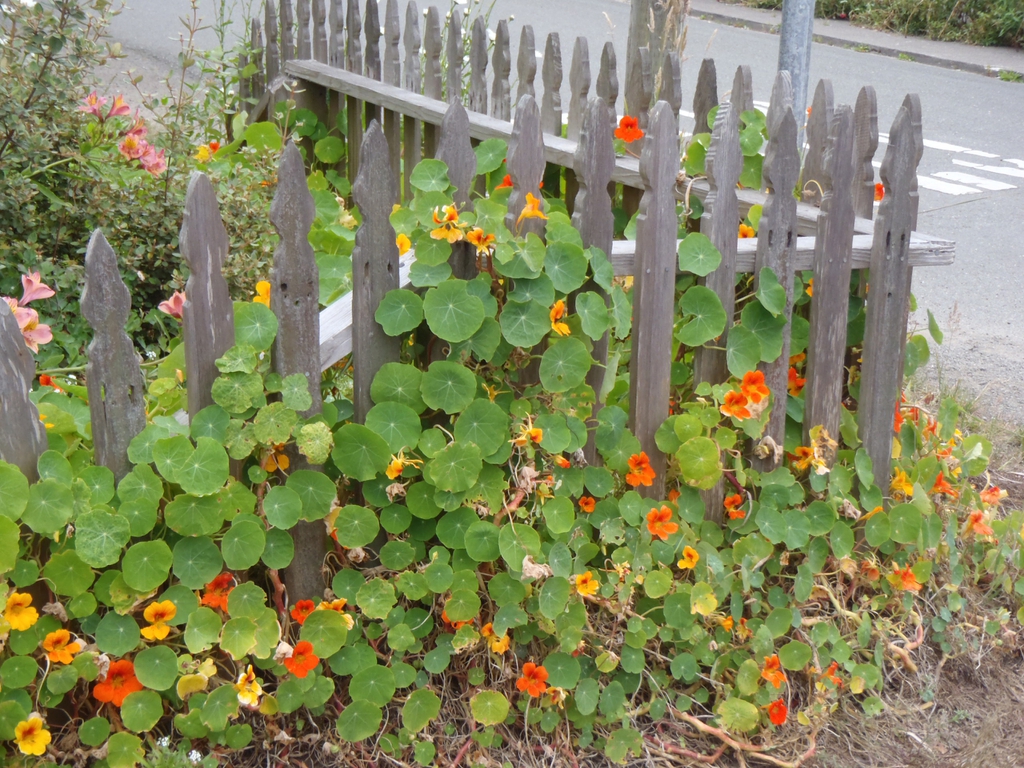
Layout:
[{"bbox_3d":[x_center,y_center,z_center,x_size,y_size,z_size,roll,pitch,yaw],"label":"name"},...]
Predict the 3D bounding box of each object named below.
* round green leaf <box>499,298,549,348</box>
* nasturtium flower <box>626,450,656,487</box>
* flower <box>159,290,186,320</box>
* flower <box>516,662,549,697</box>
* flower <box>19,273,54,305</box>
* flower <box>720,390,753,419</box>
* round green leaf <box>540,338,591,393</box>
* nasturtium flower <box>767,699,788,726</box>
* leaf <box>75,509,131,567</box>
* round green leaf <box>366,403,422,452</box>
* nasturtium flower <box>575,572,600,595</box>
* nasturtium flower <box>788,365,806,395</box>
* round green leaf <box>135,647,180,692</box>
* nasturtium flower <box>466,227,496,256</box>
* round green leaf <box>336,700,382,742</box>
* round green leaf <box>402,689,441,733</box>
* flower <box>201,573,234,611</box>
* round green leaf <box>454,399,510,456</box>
[{"bbox_3d":[0.020,-0.098,2.900,0.080,0.080,0.020,3,-2,7],"label":"round green leaf"},{"bbox_3d":[0.202,0.136,2.837,0.051,0.057,0.040,-3,-5,-12],"label":"nasturtium flower"},{"bbox_3d":[-0.633,-0.147,3.360,0.065,0.060,0.055,19,-15,42],"label":"flower"},{"bbox_3d":[0.031,0.443,2.659,0.048,0.051,0.037,-1,-3,-4],"label":"flower"},{"bbox_3d":[-0.700,-0.142,2.620,0.055,0.045,0.045,-35,7,27],"label":"flower"},{"bbox_3d":[0.457,0.044,3.610,0.063,0.063,0.050,3,-11,6],"label":"flower"},{"bbox_3d":[0.088,-0.030,2.930,0.083,0.089,0.020,4,-3,9],"label":"round green leaf"},{"bbox_3d":[0.398,0.492,2.660,0.040,0.042,0.035,-16,3,-35],"label":"nasturtium flower"},{"bbox_3d":[-0.688,0.258,2.980,0.092,0.096,0.020,-1,-17,-3],"label":"leaf"},{"bbox_3d":[-0.165,0.062,2.489,0.077,0.012,0.076,1,63,-3],"label":"round green leaf"},{"bbox_3d":[0.124,0.327,2.906,0.042,0.043,0.035,-6,-1,-16],"label":"nasturtium flower"},{"bbox_3d":[0.494,-0.004,3.153,0.053,0.055,0.040,-4,-2,-14],"label":"nasturtium flower"},{"bbox_3d":[-0.466,0.373,2.325,0.057,0.059,0.018,-5,-11,-12],"label":"round green leaf"},{"bbox_3d":[-0.054,-0.247,3.050,0.052,0.045,0.040,0,-1,-1],"label":"nasturtium flower"},{"bbox_3d":[-0.238,0.526,2.770,0.072,0.020,0.070,4,58,9],"label":"round green leaf"},{"bbox_3d":[-0.158,0.570,3.100,0.066,0.077,0.018,3,-17,7],"label":"round green leaf"},{"bbox_3d":[-0.512,0.362,3.110,0.063,0.067,0.050,8,3,20],"label":"flower"},{"bbox_3d":[-0.053,0.075,3.080,0.094,0.101,0.024,1,-18,2],"label":"round green leaf"}]

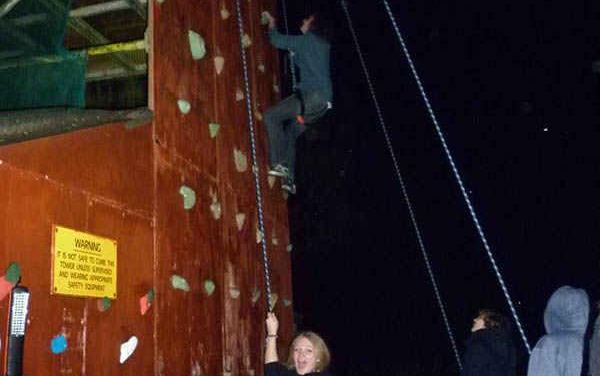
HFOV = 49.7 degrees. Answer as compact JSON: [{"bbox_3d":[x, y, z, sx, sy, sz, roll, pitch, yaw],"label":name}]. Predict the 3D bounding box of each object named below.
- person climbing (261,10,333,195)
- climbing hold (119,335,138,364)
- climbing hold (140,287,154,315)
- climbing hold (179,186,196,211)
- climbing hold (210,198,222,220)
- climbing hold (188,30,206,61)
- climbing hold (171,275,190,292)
[{"bbox_3d":[-0.030,-0.695,5.419,0.520,1.500,0.520,-7,-14,13],"label":"person climbing"},{"bbox_3d":[-0.684,0.644,2.583,0.045,0.112,0.078,-7,-14,13],"label":"climbing hold"},{"bbox_3d":[-0.797,0.593,3.383,0.055,0.135,0.110,-6,-13,11],"label":"climbing hold"},{"bbox_3d":[-0.706,0.060,4.059,0.075,0.155,0.150,-6,-13,11],"label":"climbing hold"},{"bbox_3d":[-0.592,0.152,4.591,0.065,0.145,0.130,-6,-13,11],"label":"climbing hold"},{"bbox_3d":[-0.589,-0.819,3.717,0.050,0.115,0.135,-7,-14,13],"label":"climbing hold"},{"bbox_3d":[-0.705,0.563,3.815,0.070,0.100,0.175,-6,-13,11],"label":"climbing hold"}]

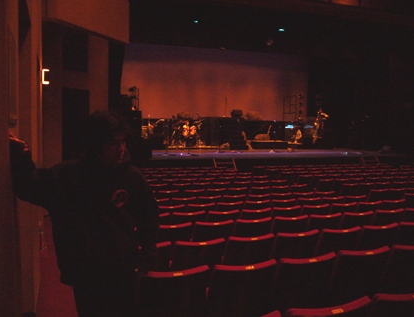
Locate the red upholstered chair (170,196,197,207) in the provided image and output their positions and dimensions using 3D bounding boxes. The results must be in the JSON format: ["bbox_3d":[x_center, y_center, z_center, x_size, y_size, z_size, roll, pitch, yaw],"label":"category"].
[{"bbox_3d":[-0.516,1.156,8.275,0.540,0.860,0.600,-1,4,-21],"label":"red upholstered chair"}]

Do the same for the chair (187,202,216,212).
[{"bbox_3d":[-0.178,1.176,7.354,0.540,0.860,0.600,-1,4,-21],"label":"chair"}]

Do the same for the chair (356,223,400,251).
[{"bbox_3d":[1.851,1.158,4.922,0.530,0.880,0.570,-1,4,-21],"label":"chair"}]

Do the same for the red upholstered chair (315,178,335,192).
[{"bbox_3d":[3.133,0.974,11.760,0.540,0.860,0.600,-1,4,-21],"label":"red upholstered chair"}]

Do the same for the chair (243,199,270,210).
[{"bbox_3d":[0.830,1.173,7.707,0.530,0.880,0.570,-1,4,-21],"label":"chair"}]

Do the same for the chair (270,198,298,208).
[{"bbox_3d":[1.303,1.153,7.919,0.540,0.860,0.600,-1,4,-21],"label":"chair"}]

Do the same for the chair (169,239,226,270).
[{"bbox_3d":[-0.139,1.181,4.216,0.540,0.860,0.600,-1,4,-21],"label":"chair"}]

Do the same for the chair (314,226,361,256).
[{"bbox_3d":[1.372,1.169,4.742,0.530,0.880,0.570,-1,4,-21],"label":"chair"}]

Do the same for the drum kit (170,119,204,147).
[{"bbox_3d":[-0.996,-1.302,21.800,1.650,1.380,1.250,-1,4,-21],"label":"drum kit"}]

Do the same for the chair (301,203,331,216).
[{"bbox_3d":[1.624,1.162,6.884,0.530,0.900,0.580,-1,5,-21],"label":"chair"}]

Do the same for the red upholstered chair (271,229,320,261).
[{"bbox_3d":[0.864,1.175,4.552,0.530,0.880,0.570,-1,4,-21],"label":"red upholstered chair"}]

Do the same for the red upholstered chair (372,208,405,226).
[{"bbox_3d":[2.511,1.149,6.230,0.530,0.880,0.570,-1,4,-21],"label":"red upholstered chair"}]

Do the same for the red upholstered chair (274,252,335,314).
[{"bbox_3d":[0.680,1.168,3.406,0.530,0.900,0.580,-1,5,-21],"label":"red upholstered chair"}]

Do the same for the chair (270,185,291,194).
[{"bbox_3d":[1.620,1.056,10.136,0.540,0.860,0.600,-1,4,-21],"label":"chair"}]

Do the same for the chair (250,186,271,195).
[{"bbox_3d":[1.122,1.080,9.809,0.530,0.900,0.580,-1,5,-21],"label":"chair"}]

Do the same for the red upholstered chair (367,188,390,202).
[{"bbox_3d":[3.826,1.114,9.922,0.540,0.860,0.600,-1,4,-21],"label":"red upholstered chair"}]

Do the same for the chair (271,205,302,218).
[{"bbox_3d":[1.151,1.161,6.811,0.540,0.860,0.600,-1,4,-21],"label":"chair"}]

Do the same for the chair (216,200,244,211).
[{"bbox_3d":[0.320,1.180,7.432,0.530,0.900,0.580,-1,5,-21],"label":"chair"}]

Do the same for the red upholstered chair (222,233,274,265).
[{"bbox_3d":[0.350,1.182,4.323,0.530,0.900,0.580,-1,5,-21],"label":"red upholstered chair"}]

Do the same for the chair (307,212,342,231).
[{"bbox_3d":[1.495,1.154,5.889,0.540,0.860,0.600,-1,4,-21],"label":"chair"}]

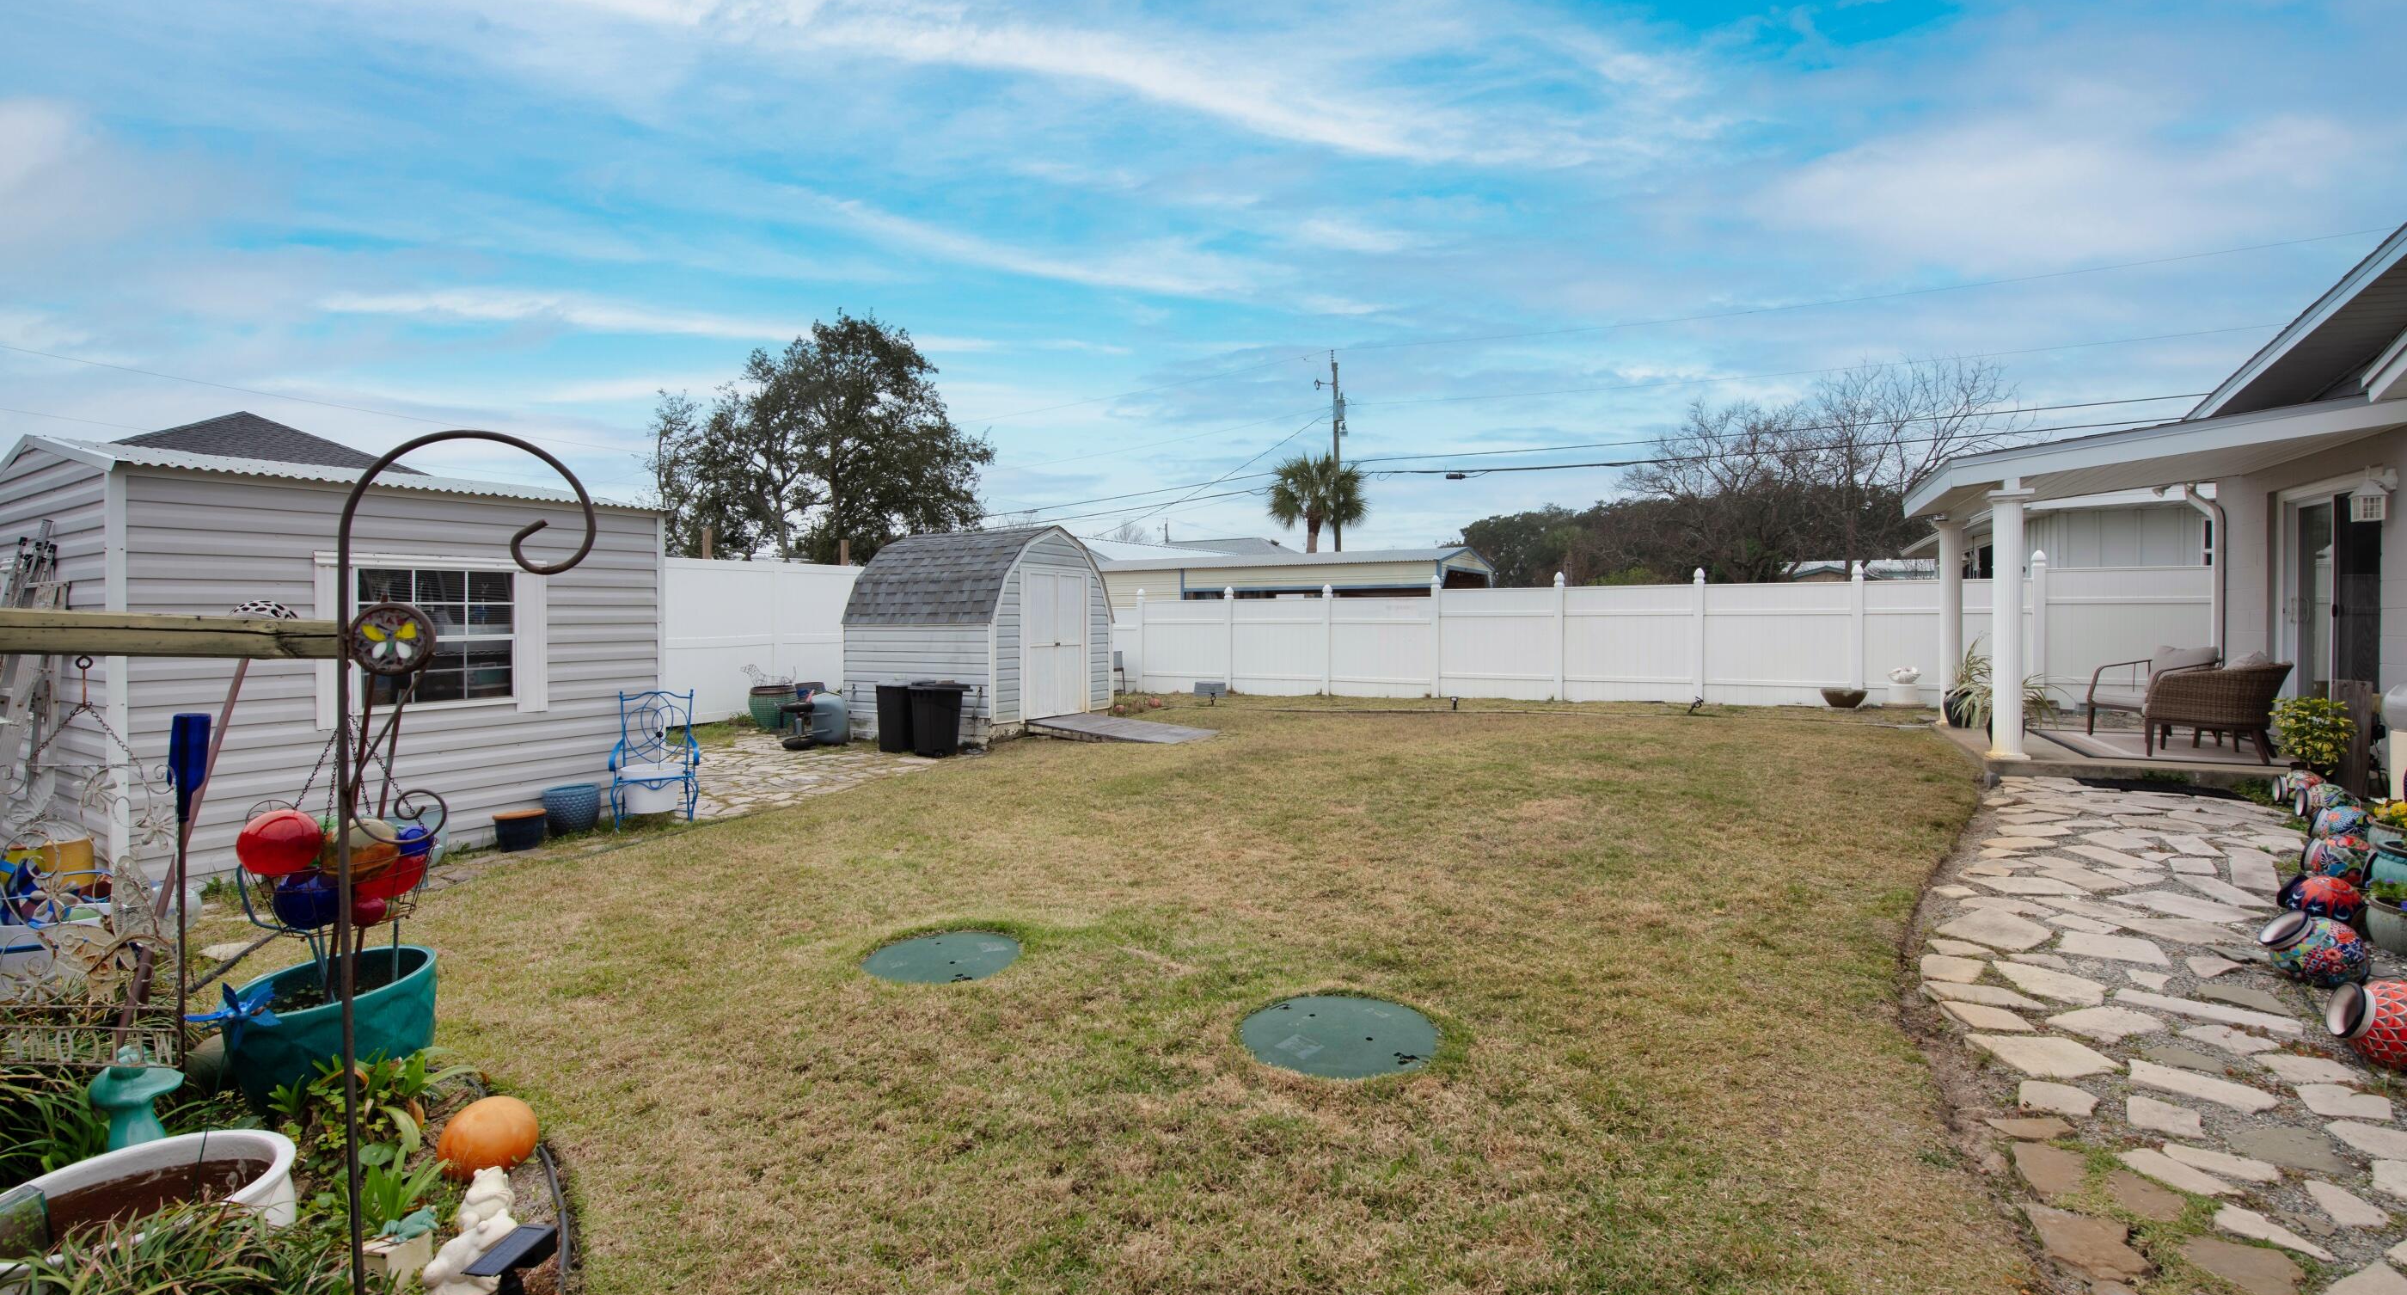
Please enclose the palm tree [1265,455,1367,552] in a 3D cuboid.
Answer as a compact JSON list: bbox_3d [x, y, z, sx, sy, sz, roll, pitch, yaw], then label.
[{"bbox_3d":[3.587,-2.700,30.000,3.200,6.800,3.200,0,1,0],"label":"palm tree"}]

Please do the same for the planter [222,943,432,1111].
[{"bbox_3d":[-2.537,1.117,2.745,0.468,0.290,0.567,-1,2,-26],"label":"planter"}]

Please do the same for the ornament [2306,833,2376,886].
[{"bbox_3d":[5.991,1.119,4.937,0.255,0.255,0.255,-1,13,-39],"label":"ornament"}]

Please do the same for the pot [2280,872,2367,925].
[{"bbox_3d":[4.975,1.130,4.150,0.250,0.250,0.250,0,22,-41],"label":"pot"}]

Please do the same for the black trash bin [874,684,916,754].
[{"bbox_3d":[-3.323,0.784,10.400,0.460,0.780,0.500,1,2,42],"label":"black trash bin"}]

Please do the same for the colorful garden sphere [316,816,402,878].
[{"bbox_3d":[-2.387,0.569,2.652,0.172,0.172,0.172,-1,2,-43],"label":"colorful garden sphere"}]

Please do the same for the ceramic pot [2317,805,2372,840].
[{"bbox_3d":[6.290,0.995,5.160,0.235,0.235,0.220,1,11,-36],"label":"ceramic pot"}]

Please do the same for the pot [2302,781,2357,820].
[{"bbox_3d":[7.846,1.081,6.521,0.280,0.250,0.250,10,8,39],"label":"pot"}]

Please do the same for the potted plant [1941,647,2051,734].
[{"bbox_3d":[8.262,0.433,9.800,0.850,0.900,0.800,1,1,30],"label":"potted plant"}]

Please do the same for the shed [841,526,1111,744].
[{"bbox_3d":[-2.846,-0.237,12.115,2.460,2.585,2.450,1,2,29],"label":"shed"}]

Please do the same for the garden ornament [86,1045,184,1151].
[{"bbox_3d":[-2.524,1.102,2.212,0.145,0.326,0.145,1,2,41],"label":"garden ornament"}]

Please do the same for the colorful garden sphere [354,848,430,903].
[{"bbox_3d":[-2.395,0.659,2.757,0.176,0.176,0.176,-1,2,-43],"label":"colorful garden sphere"}]

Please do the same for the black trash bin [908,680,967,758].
[{"bbox_3d":[-2.842,0.771,10.100,0.480,0.830,0.540,1,2,42],"label":"black trash bin"}]

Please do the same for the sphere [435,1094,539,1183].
[{"bbox_3d":[-1.754,1.211,2.300,0.200,0.200,0.200,0,1,0],"label":"sphere"}]

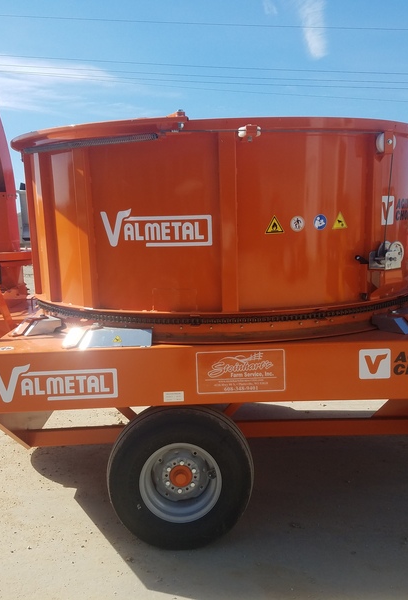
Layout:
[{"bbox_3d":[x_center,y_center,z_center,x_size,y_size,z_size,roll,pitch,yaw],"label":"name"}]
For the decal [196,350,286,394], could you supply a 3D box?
[{"bbox_3d":[0.180,0.348,2.905,0.440,0.210,0.010,-2,9,-1],"label":"decal"}]

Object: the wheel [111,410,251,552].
[{"bbox_3d":[-0.119,0.871,3.106,0.755,0.755,0.270,-2,9,-1],"label":"wheel"}]

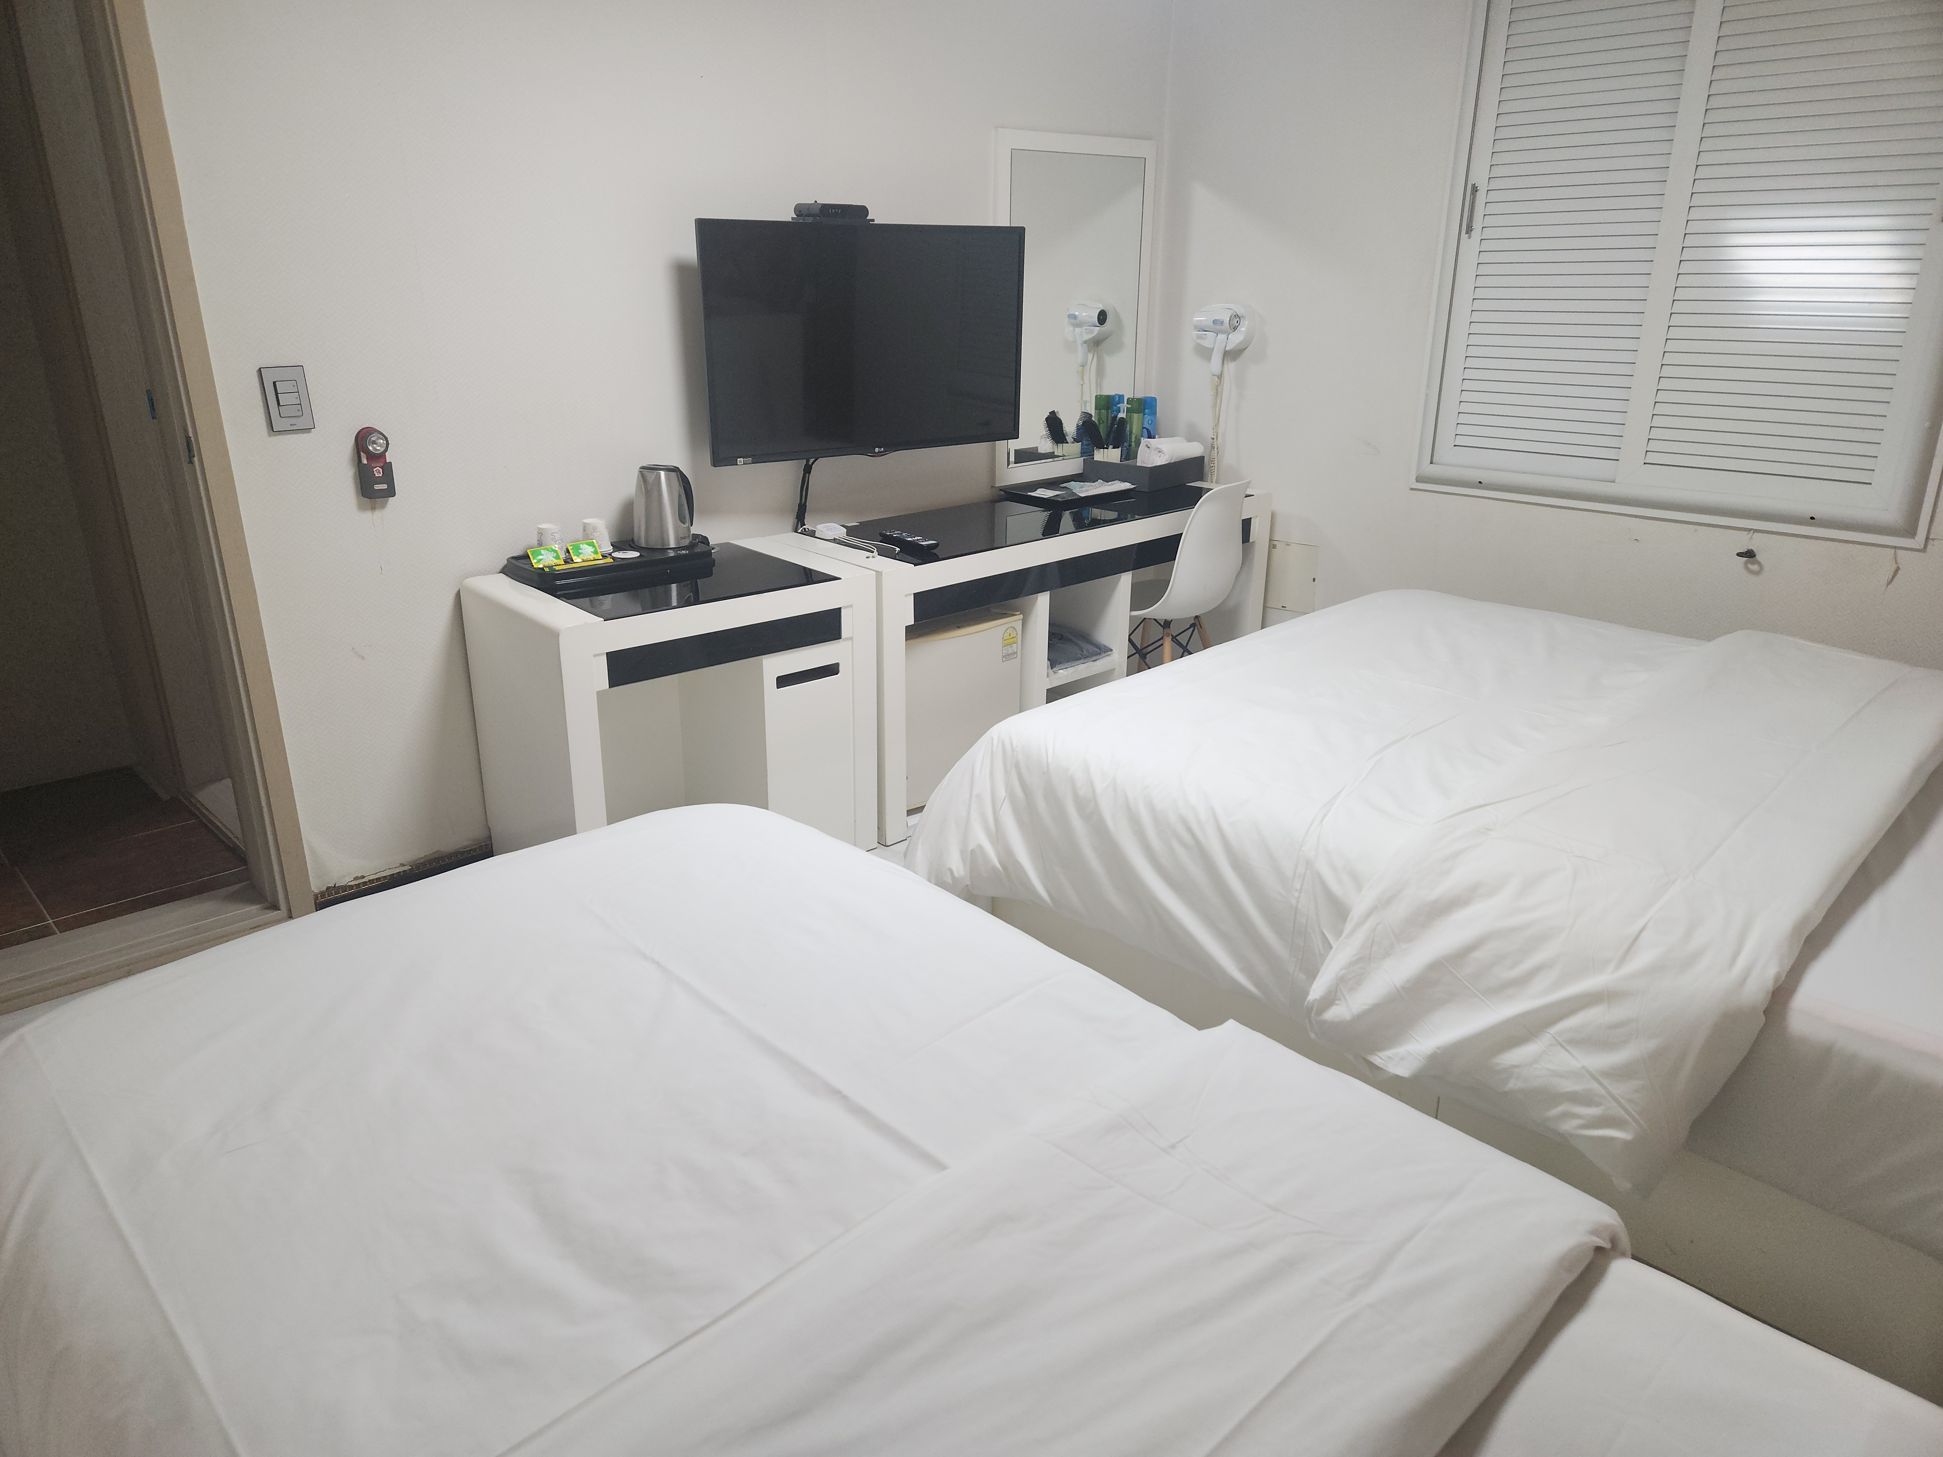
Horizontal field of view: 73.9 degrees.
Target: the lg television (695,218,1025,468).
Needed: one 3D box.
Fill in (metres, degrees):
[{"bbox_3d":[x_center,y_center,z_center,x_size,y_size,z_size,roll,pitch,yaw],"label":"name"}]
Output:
[{"bbox_3d":[-0.263,-1.008,3.352,0.960,0.566,0.060,-13,24,-34],"label":"lg television"}]

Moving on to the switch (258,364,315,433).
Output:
[{"bbox_3d":[-1.367,-0.660,2.582,0.078,0.121,0.012,-17,27,-40],"label":"switch"}]

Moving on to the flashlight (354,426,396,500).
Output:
[{"bbox_3d":[-1.252,-0.556,2.709,0.062,0.148,0.054,-17,27,-40],"label":"flashlight"}]

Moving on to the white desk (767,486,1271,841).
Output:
[{"bbox_3d":[0.206,-0.287,3.921,1.638,0.730,0.492,-18,27,-41],"label":"white desk"}]

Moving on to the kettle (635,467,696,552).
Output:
[{"bbox_3d":[-0.737,-0.535,3.099,0.138,0.181,0.175,15,24,34],"label":"kettle"}]

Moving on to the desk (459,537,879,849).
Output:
[{"bbox_3d":[-0.700,-0.012,3.140,0.804,0.730,0.506,-16,26,-39],"label":"desk"}]

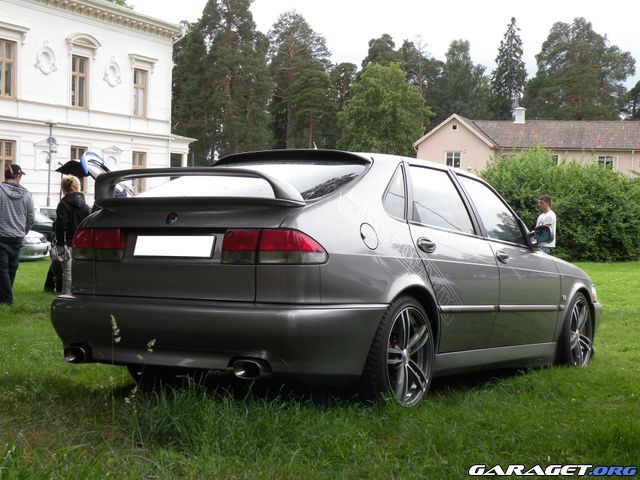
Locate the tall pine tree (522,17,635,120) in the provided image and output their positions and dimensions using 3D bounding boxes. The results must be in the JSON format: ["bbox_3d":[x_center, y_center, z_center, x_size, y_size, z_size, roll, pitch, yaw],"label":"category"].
[{"bbox_3d":[24.773,-10.741,100.043,10.800,21.500,10.500,1,0,0],"label":"tall pine tree"}]

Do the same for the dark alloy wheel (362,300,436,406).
[{"bbox_3d":[0.395,0.599,5.442,0.220,0.620,0.620,0,-2,34],"label":"dark alloy wheel"}]

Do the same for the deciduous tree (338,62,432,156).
[{"bbox_3d":[5.251,-7.573,85.028,7.700,14.000,7.700,1,0,0],"label":"deciduous tree"}]

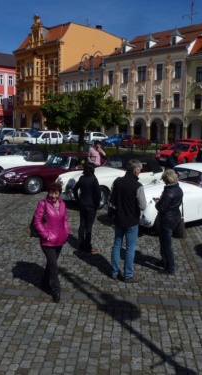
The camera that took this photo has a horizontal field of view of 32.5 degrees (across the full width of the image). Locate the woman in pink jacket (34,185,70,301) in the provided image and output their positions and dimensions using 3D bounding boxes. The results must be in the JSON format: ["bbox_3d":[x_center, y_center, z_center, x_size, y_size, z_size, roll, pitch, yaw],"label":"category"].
[{"bbox_3d":[-0.654,0.720,4.688,0.500,1.600,0.360,-1,10,-15],"label":"woman in pink jacket"}]

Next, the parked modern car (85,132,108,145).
[{"bbox_3d":[-0.038,-5.473,38.880,3.750,1.450,1.650,-5,12,-34],"label":"parked modern car"}]

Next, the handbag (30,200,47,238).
[{"bbox_3d":[-0.833,0.430,4.656,0.140,0.440,0.300,-3,11,-25],"label":"handbag"}]

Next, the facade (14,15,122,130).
[{"bbox_3d":[-6.702,-21.760,71.910,15.000,21.500,16.500,11,14,42],"label":"facade"}]

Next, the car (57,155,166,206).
[{"bbox_3d":[0.845,-0.286,10.832,4.480,1.370,1.640,-6,13,-34],"label":"car"}]

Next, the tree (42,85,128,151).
[{"bbox_3d":[-1.415,-5.971,29.846,7.400,5.500,7.000,2,10,0],"label":"tree"}]

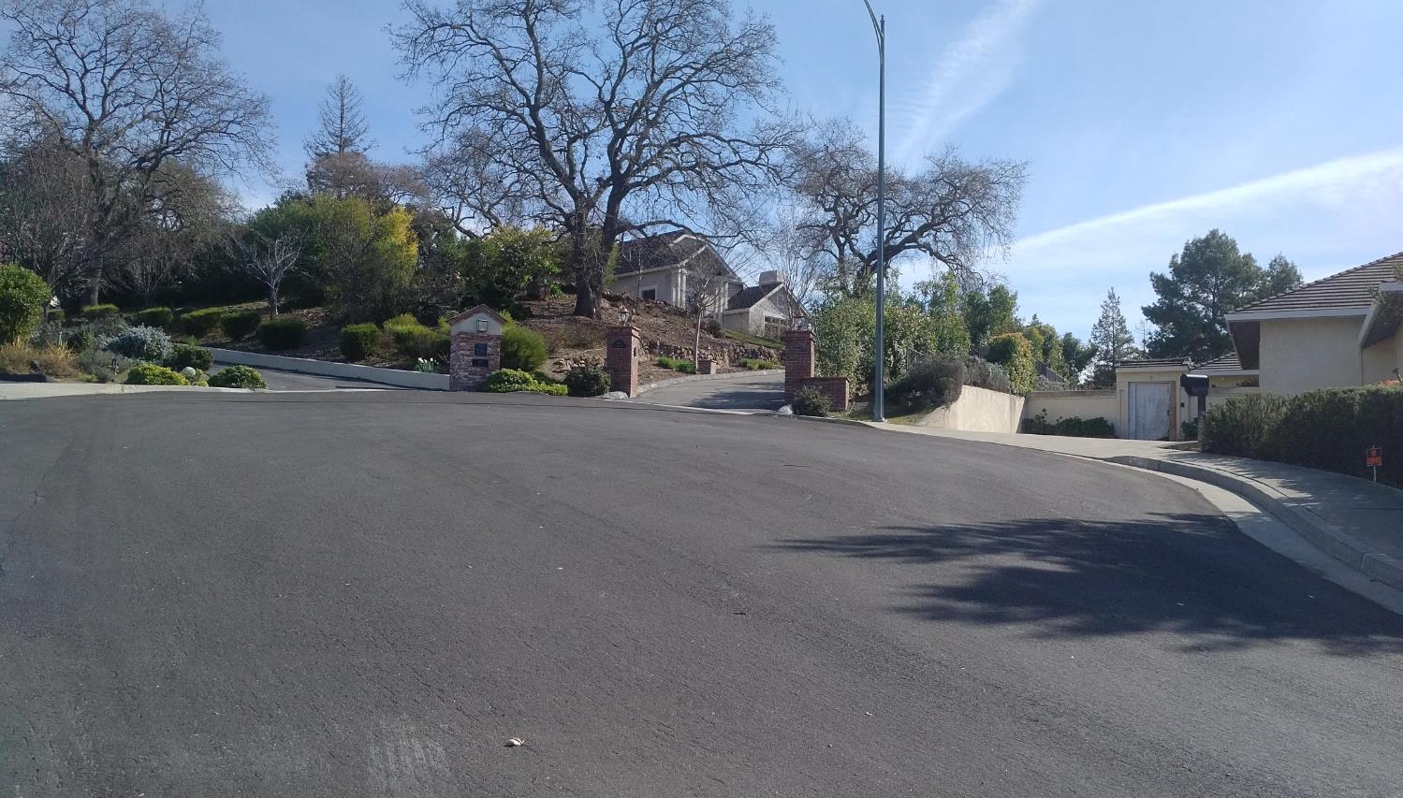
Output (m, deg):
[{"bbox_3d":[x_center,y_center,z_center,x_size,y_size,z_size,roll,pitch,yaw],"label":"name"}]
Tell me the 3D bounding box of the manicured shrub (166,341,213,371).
[{"bbox_3d":[-10.885,-0.886,23.300,1.000,0.650,0.950,1,-2,-22],"label":"manicured shrub"}]

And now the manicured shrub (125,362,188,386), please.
[{"bbox_3d":[-9.298,-0.421,18.700,1.050,0.420,0.900,1,-2,-20],"label":"manicured shrub"}]

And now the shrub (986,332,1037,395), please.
[{"bbox_3d":[10.269,-1.181,36.300,1.600,2.050,1.600,0,-2,26],"label":"shrub"}]

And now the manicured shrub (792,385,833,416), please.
[{"bbox_3d":[2.336,0.035,23.100,0.850,0.680,0.800,1,-1,0],"label":"manicured shrub"}]

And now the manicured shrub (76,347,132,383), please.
[{"bbox_3d":[-11.352,-0.635,20.800,1.010,0.670,1.000,1,0,0],"label":"manicured shrub"}]

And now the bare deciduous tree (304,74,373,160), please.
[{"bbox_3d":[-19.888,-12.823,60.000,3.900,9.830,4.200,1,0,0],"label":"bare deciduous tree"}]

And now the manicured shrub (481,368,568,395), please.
[{"bbox_3d":[-3.914,-0.400,24.200,1.880,0.590,1.100,1,0,0],"label":"manicured shrub"}]

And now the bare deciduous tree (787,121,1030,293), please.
[{"bbox_3d":[7.802,-6.769,42.000,8.980,7.910,8.000,1,0,0],"label":"bare deciduous tree"}]

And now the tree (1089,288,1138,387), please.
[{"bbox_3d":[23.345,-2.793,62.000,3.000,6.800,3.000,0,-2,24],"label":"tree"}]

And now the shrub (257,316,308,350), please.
[{"bbox_3d":[-10.931,-1.697,28.500,1.270,0.920,1.250,1,0,0],"label":"shrub"}]

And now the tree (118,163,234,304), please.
[{"bbox_3d":[-18.727,-5.836,39.000,4.060,5.090,4.000,1,0,0],"label":"tree"}]

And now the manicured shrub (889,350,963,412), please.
[{"bbox_3d":[5.618,-0.383,27.300,1.850,1.500,1.700,0,-2,12],"label":"manicured shrub"}]

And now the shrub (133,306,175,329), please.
[{"bbox_3d":[-17.507,-2.575,35.000,1.290,0.790,1.300,1,0,0],"label":"shrub"}]

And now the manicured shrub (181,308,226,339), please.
[{"bbox_3d":[-13.290,-2.031,29.200,1.200,0.830,1.100,1,-2,-22],"label":"manicured shrub"}]

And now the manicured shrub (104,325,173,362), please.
[{"bbox_3d":[-11.581,-1.149,22.500,1.380,0.780,1.250,2,-2,-30],"label":"manicured shrub"}]

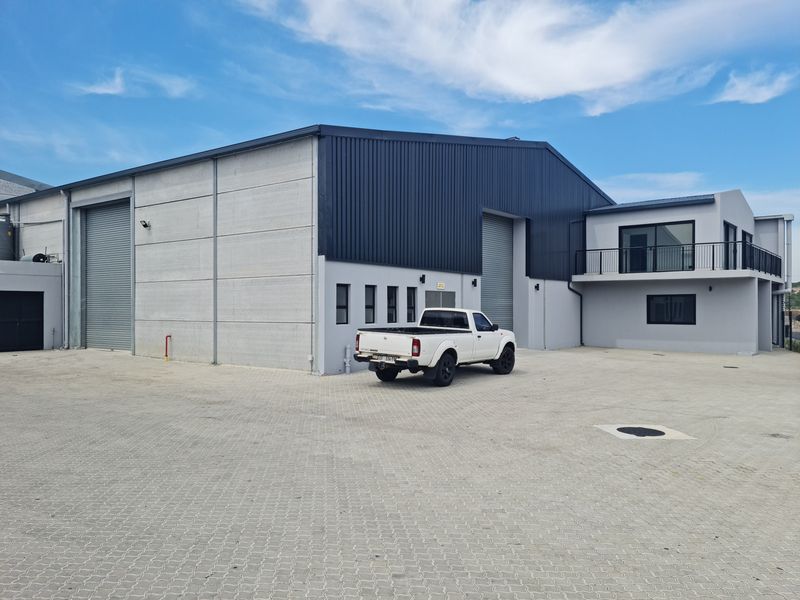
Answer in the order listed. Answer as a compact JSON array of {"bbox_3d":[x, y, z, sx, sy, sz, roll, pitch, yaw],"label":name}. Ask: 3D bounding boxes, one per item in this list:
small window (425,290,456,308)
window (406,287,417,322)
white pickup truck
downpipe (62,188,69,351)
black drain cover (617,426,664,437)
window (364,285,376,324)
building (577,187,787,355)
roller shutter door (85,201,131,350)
[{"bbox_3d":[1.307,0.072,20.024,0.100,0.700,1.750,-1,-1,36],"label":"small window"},{"bbox_3d":[0.331,0.150,18.692,0.100,1.030,0.500,-1,-1,36],"label":"window"},{"bbox_3d":[1.122,1.042,15.005,1.800,1.700,5.000,-1,-1,36],"label":"white pickup truck"},{"bbox_3d":[-12.843,-1.207,24.046,0.140,6.100,0.170,-1,-1,36],"label":"downpipe"},{"bbox_3d":[3.293,1.800,8.502,0.640,0.040,0.640,0,-1,0],"label":"black drain cover"},{"bbox_3d":[-0.843,0.130,17.049,0.100,1.030,0.500,-1,-1,36],"label":"window"},{"bbox_3d":[12.976,-1.363,28.543,7.100,6.950,8.600,-1,-1,38],"label":"building"},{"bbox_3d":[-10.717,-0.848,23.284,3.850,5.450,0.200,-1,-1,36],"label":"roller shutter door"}]

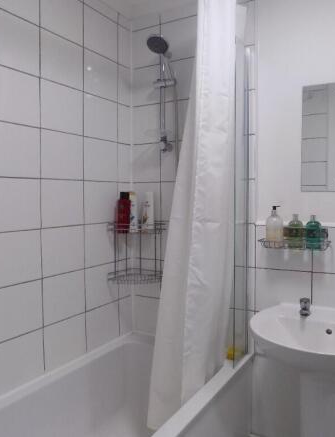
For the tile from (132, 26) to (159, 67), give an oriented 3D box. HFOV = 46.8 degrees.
[{"bbox_3d":[-0.112,-0.883,2.009,0.174,0.197,0.010,1,3,30],"label":"tile"}]

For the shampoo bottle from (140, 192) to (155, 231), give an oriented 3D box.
[{"bbox_3d":[-0.108,-0.034,2.005,0.066,0.200,0.045,0,3,8],"label":"shampoo bottle"}]

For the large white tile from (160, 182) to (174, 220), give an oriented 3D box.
[{"bbox_3d":[0.075,-0.079,1.944,0.244,0.197,0.010,1,3,30],"label":"large white tile"}]

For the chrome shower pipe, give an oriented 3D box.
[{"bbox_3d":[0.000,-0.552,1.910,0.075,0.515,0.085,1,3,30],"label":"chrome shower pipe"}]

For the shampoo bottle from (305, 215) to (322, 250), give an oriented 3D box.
[{"bbox_3d":[0.603,0.057,1.593,0.060,0.142,0.055,1,3,27],"label":"shampoo bottle"}]

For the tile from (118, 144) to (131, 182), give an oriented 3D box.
[{"bbox_3d":[-0.227,-0.283,2.034,0.010,0.198,0.123,2,3,30],"label":"tile"}]

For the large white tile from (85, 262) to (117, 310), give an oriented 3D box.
[{"bbox_3d":[-0.319,0.325,1.903,0.010,0.198,0.248,2,3,30],"label":"large white tile"}]

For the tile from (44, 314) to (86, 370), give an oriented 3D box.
[{"bbox_3d":[-0.441,0.530,1.692,0.010,0.183,0.249,1,3,30],"label":"tile"}]

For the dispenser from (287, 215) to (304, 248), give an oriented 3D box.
[{"bbox_3d":[0.539,0.053,1.619,0.064,0.142,0.060,2,3,30],"label":"dispenser"}]

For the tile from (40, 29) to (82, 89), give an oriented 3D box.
[{"bbox_3d":[-0.449,-0.670,1.659,0.010,0.200,0.250,1,3,30],"label":"tile"}]

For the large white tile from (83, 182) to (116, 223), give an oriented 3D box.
[{"bbox_3d":[-0.321,-0.076,1.890,0.010,0.200,0.250,1,3,30],"label":"large white tile"}]

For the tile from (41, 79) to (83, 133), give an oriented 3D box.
[{"bbox_3d":[-0.448,-0.465,1.647,0.010,0.198,0.248,2,3,30],"label":"tile"}]

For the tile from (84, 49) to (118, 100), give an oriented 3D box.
[{"bbox_3d":[-0.321,-0.688,1.880,0.010,0.200,0.250,1,3,30],"label":"tile"}]

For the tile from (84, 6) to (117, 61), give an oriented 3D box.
[{"bbox_3d":[-0.320,-0.883,1.874,0.010,0.200,0.250,1,3,30],"label":"tile"}]

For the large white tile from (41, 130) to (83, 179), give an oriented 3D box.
[{"bbox_3d":[-0.451,-0.268,1.672,0.010,0.200,0.250,1,3,30],"label":"large white tile"}]

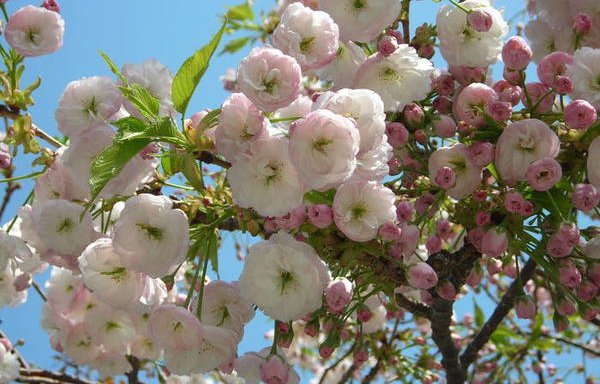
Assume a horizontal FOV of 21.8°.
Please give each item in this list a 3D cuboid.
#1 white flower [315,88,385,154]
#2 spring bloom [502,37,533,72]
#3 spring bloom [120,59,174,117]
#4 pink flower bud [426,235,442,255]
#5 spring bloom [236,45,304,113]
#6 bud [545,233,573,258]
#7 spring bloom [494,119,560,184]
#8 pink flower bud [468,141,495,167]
[{"bbox_3d":[0.030,-0.043,0.950,0.042,0.041,0.025,9,8,-18],"label":"white flower"},{"bbox_3d":[0.138,-0.088,0.990,0.019,0.022,0.019,0,6,0],"label":"spring bloom"},{"bbox_3d":[-0.096,-0.065,0.990,0.035,0.041,0.026,3,11,-6],"label":"spring bloom"},{"bbox_3d":[0.085,0.034,0.990,0.011,0.015,0.012,0,-66,0],"label":"pink flower bud"},{"bbox_3d":[-0.018,-0.068,0.940,0.039,0.039,0.028,1,7,-2],"label":"spring bloom"},{"bbox_3d":[0.163,0.034,0.980,0.017,0.017,0.015,-2,-60,4],"label":"bud"},{"bbox_3d":[0.139,-0.025,0.950,0.040,0.040,0.025,0,17,0],"label":"spring bloom"},{"bbox_3d":[0.111,-0.023,0.950,0.016,0.016,0.018,1,14,-3],"label":"pink flower bud"}]

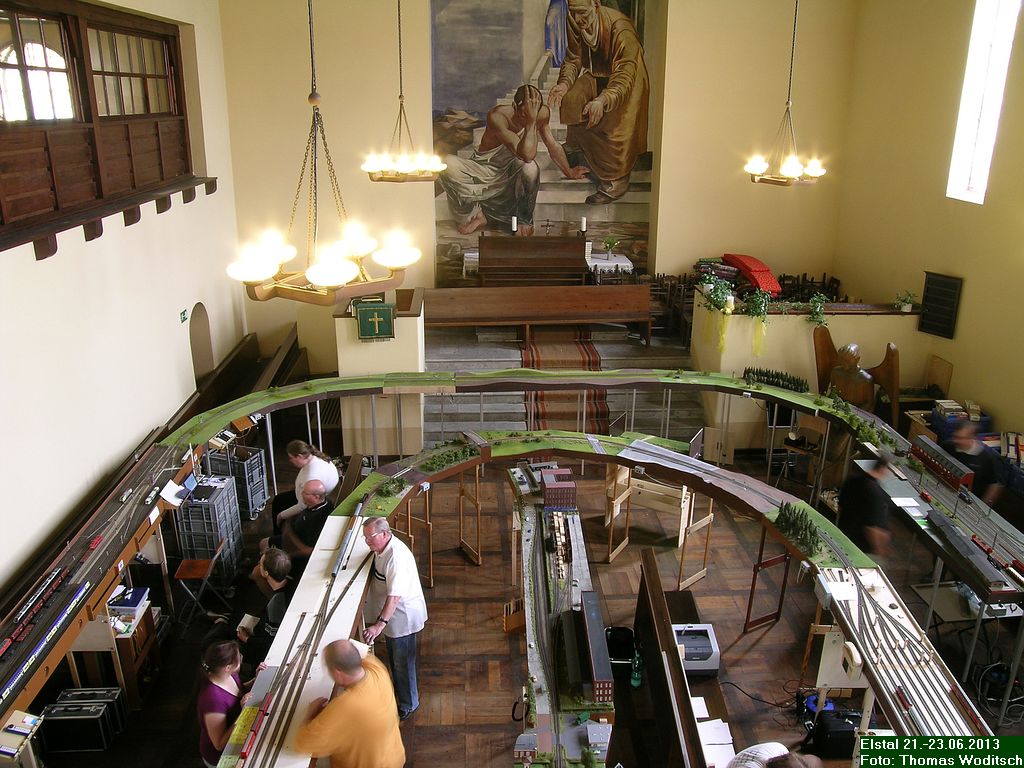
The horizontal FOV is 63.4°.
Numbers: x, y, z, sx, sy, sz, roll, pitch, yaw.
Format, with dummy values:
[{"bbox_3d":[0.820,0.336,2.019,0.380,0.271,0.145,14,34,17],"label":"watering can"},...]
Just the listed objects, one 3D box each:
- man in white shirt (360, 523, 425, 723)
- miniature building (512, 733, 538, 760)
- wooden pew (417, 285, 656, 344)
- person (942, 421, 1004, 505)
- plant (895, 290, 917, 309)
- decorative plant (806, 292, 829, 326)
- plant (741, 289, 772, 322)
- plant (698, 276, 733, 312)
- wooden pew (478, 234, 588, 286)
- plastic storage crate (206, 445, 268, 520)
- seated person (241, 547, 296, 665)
[{"bbox_3d":[-0.863,1.765,6.297,0.480,1.720,0.520,-7,21,-20],"label":"man in white shirt"},{"bbox_3d":[0.075,1.958,4.509,0.130,0.110,0.115,-1,19,-3],"label":"miniature building"},{"bbox_3d":[0.292,-1.032,12.453,3.650,0.890,0.460,-2,20,-7],"label":"wooden pew"},{"bbox_3d":[4.438,1.123,8.258,0.560,1.450,0.550,-8,21,-24],"label":"person"},{"bbox_3d":[5.276,-1.120,11.075,0.290,0.250,0.270,-1,19,-3],"label":"plant"},{"bbox_3d":[4.070,-0.994,11.004,0.290,0.390,0.280,-1,19,-3],"label":"decorative plant"},{"bbox_3d":[3.232,-1.036,10.939,0.410,0.380,0.370,-1,19,-3],"label":"plant"},{"bbox_3d":[2.761,-1.217,11.261,0.430,0.400,0.430,-1,19,-3],"label":"plant"},{"bbox_3d":[0.322,-1.836,12.914,1.700,0.980,0.500,-1,19,-3],"label":"wooden pew"},{"bbox_3d":[-3.168,1.118,9.583,0.580,0.720,0.385,8,21,19],"label":"plastic storage crate"},{"bbox_3d":[-1.927,1.907,6.548,0.800,1.270,0.550,4,20,10],"label":"seated person"}]

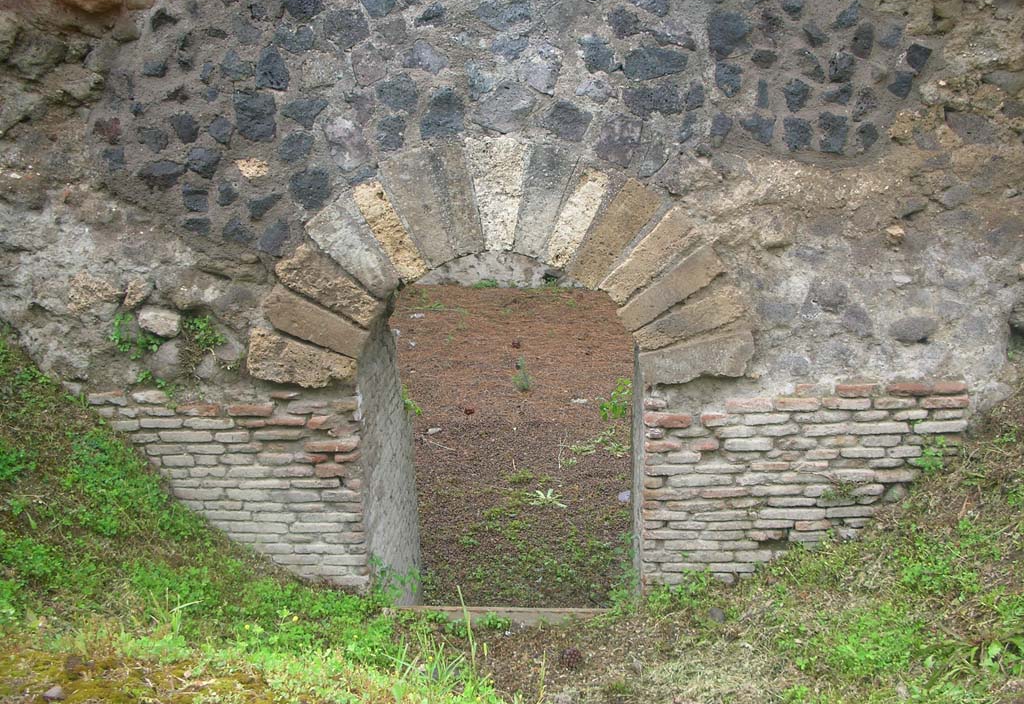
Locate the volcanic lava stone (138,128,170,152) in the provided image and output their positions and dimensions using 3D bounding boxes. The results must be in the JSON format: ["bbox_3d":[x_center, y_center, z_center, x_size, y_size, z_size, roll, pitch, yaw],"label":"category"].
[{"bbox_3d":[-1.616,-0.958,4.666,0.134,0.116,0.087,0,7,0],"label":"volcanic lava stone"}]

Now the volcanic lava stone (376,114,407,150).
[{"bbox_3d":[-0.526,-0.958,4.517,0.130,0.152,0.119,-1,12,0],"label":"volcanic lava stone"}]

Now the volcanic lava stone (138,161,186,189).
[{"bbox_3d":[-1.544,-0.782,4.560,0.200,0.120,0.132,-1,12,0],"label":"volcanic lava stone"}]

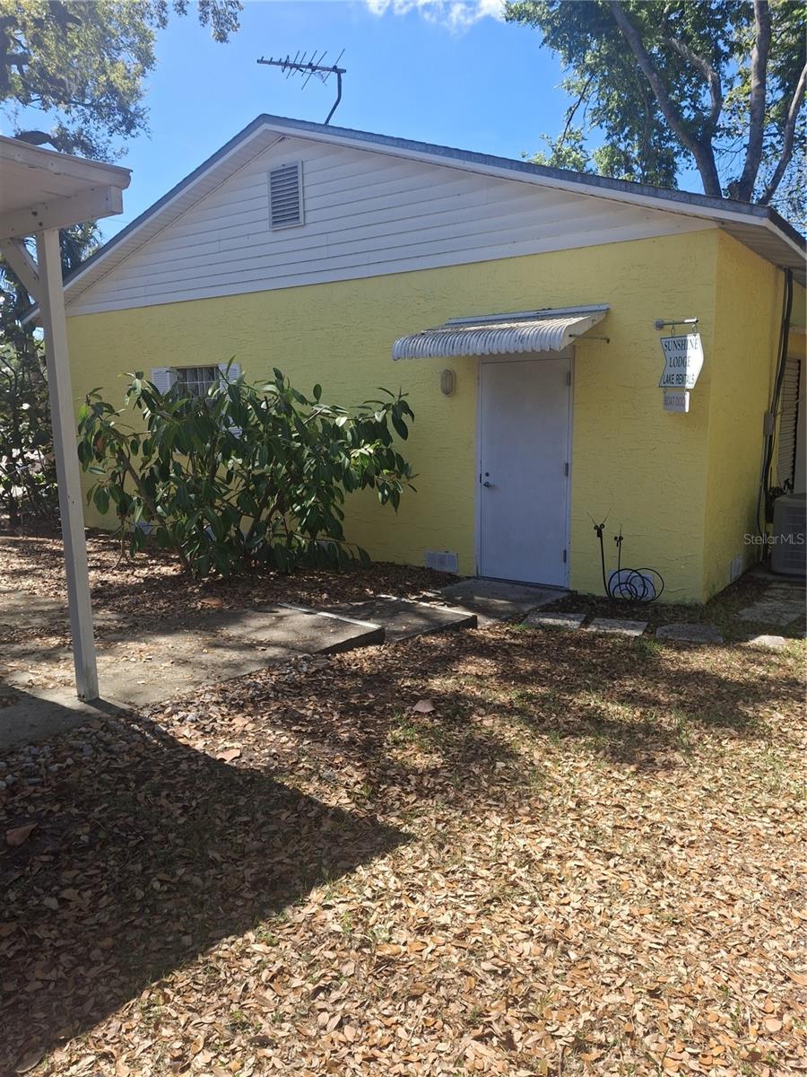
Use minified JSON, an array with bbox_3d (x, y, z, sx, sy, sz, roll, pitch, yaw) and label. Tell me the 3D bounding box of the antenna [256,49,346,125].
[{"bbox_3d":[-1.095,-4.824,8.533,0.980,0.700,1.000,-4,9,-17],"label":"antenna"}]

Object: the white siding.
[{"bbox_3d":[-1.282,-3.589,8.587,9.000,1.600,0.090,5,11,33],"label":"white siding"}]

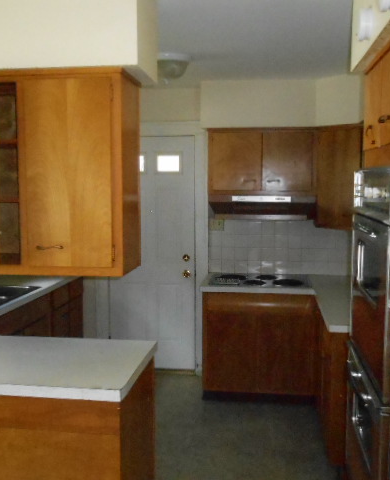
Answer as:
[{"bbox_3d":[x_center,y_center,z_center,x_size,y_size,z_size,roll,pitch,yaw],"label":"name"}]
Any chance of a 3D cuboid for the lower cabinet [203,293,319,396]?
[{"bbox_3d":[0.513,0.755,4.588,0.837,0.790,0.650,1,5,7],"label":"lower cabinet"}]

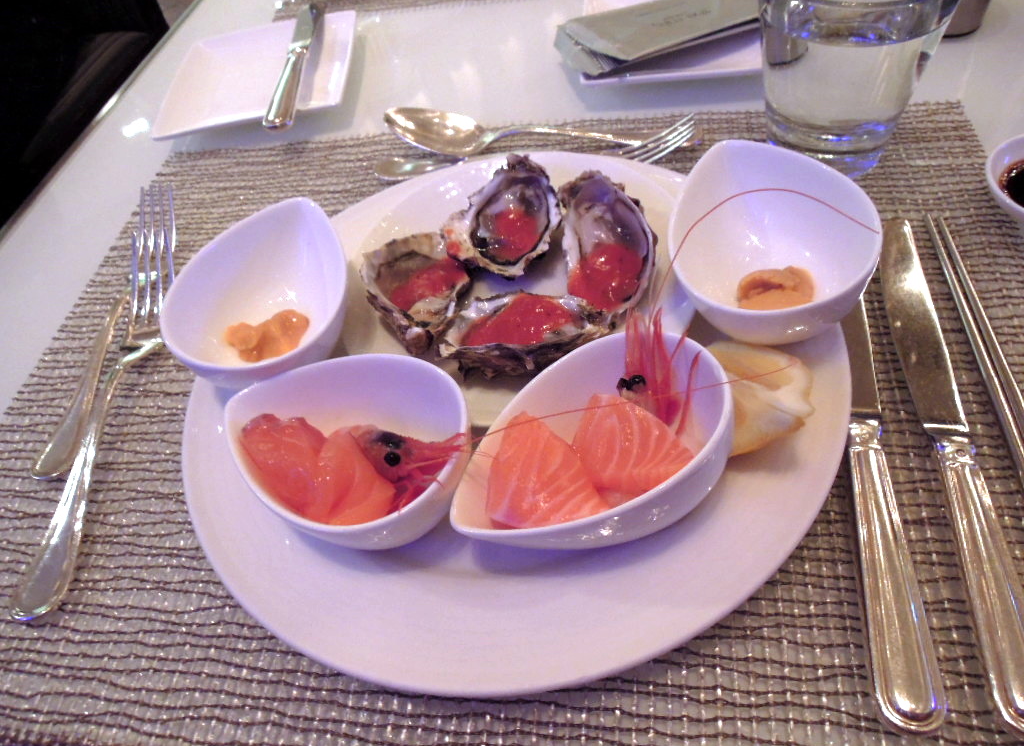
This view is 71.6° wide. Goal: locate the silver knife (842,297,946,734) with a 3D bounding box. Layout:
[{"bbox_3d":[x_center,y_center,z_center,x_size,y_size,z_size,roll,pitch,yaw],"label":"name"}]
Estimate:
[{"bbox_3d":[0.138,0.017,0.279,0.021,0.014,0.227,2,53,12],"label":"silver knife"}]

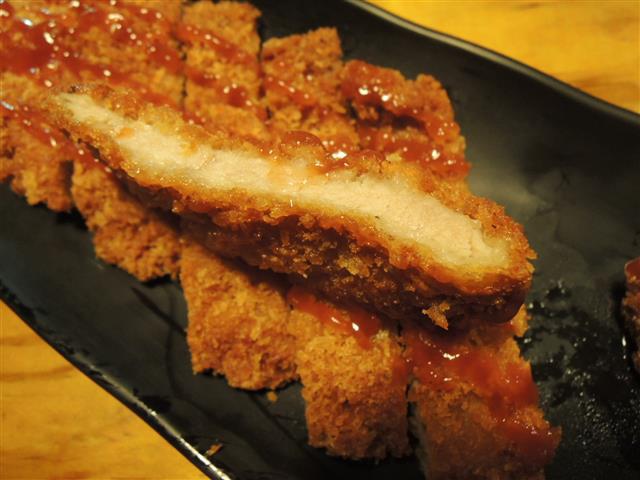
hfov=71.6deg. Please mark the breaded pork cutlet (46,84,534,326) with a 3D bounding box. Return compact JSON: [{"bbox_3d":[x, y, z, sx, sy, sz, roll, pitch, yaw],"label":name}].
[{"bbox_3d":[-0.015,-0.011,0.129,0.135,0.026,0.029,17,64,8],"label":"breaded pork cutlet"}]

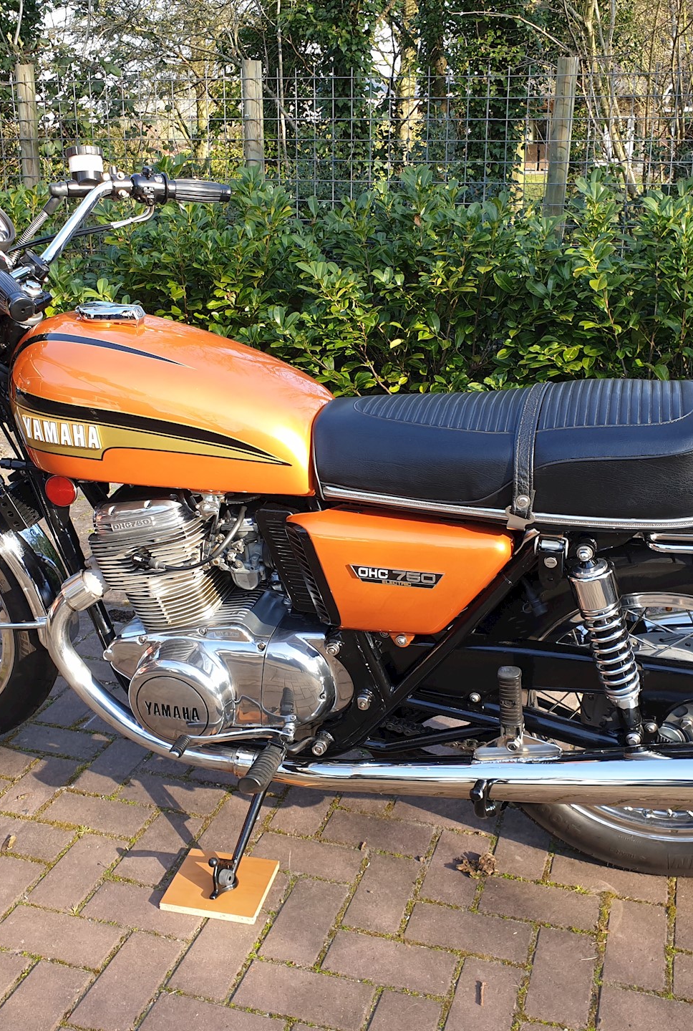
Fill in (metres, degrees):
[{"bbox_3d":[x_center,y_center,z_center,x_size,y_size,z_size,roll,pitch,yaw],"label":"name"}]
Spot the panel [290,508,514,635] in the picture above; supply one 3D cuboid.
[{"bbox_3d":[0.081,0.098,1.586,0.345,0.200,0.065,6,25,16],"label":"panel"}]

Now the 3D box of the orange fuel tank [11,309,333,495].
[{"bbox_3d":[-0.281,-0.198,1.687,0.545,0.255,0.283,5,28,17],"label":"orange fuel tank"}]

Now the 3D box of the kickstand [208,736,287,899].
[{"bbox_3d":[-0.175,0.502,1.742,0.130,0.245,0.186,5,20,17],"label":"kickstand"}]

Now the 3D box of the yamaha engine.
[{"bbox_3d":[-0.151,0.129,1.813,0.460,0.465,0.465,5,28,17],"label":"yamaha engine"}]

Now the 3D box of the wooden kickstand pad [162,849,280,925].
[{"bbox_3d":[-0.213,0.632,1.765,0.163,0.014,0.144,4,20,13],"label":"wooden kickstand pad"}]

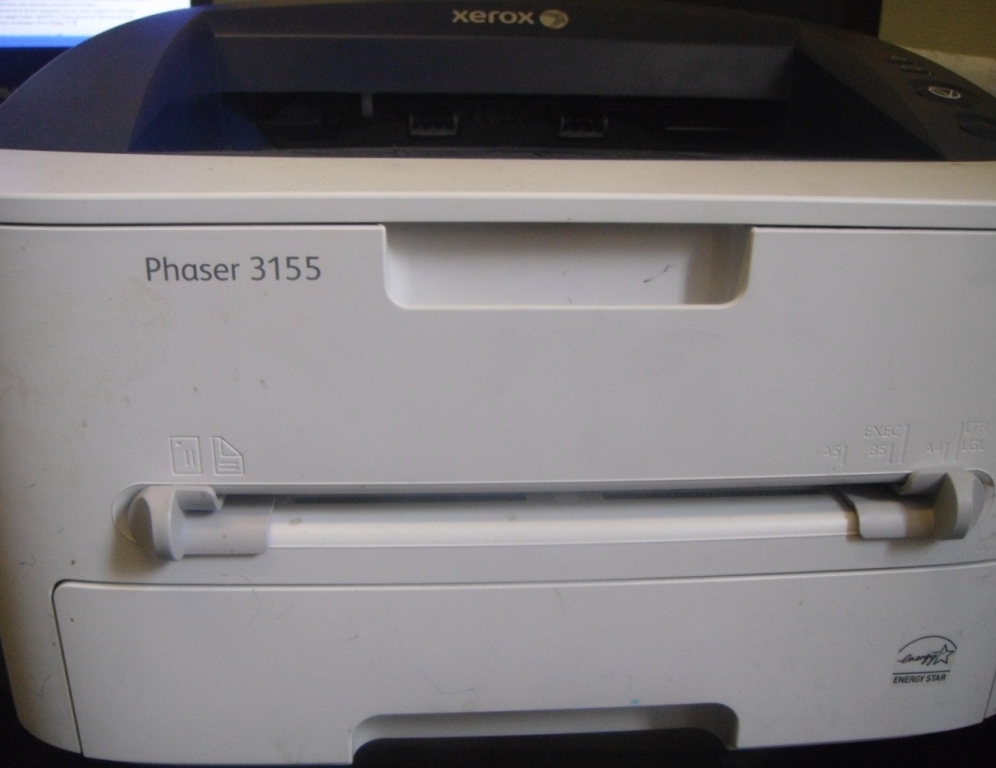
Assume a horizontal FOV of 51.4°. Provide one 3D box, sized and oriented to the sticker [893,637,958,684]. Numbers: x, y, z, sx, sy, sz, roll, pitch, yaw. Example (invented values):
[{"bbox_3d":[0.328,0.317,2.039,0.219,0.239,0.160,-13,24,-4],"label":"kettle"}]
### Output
[{"bbox_3d":[0.127,0.082,0.307,0.019,0.017,0.001,0,21,-10],"label":"sticker"}]

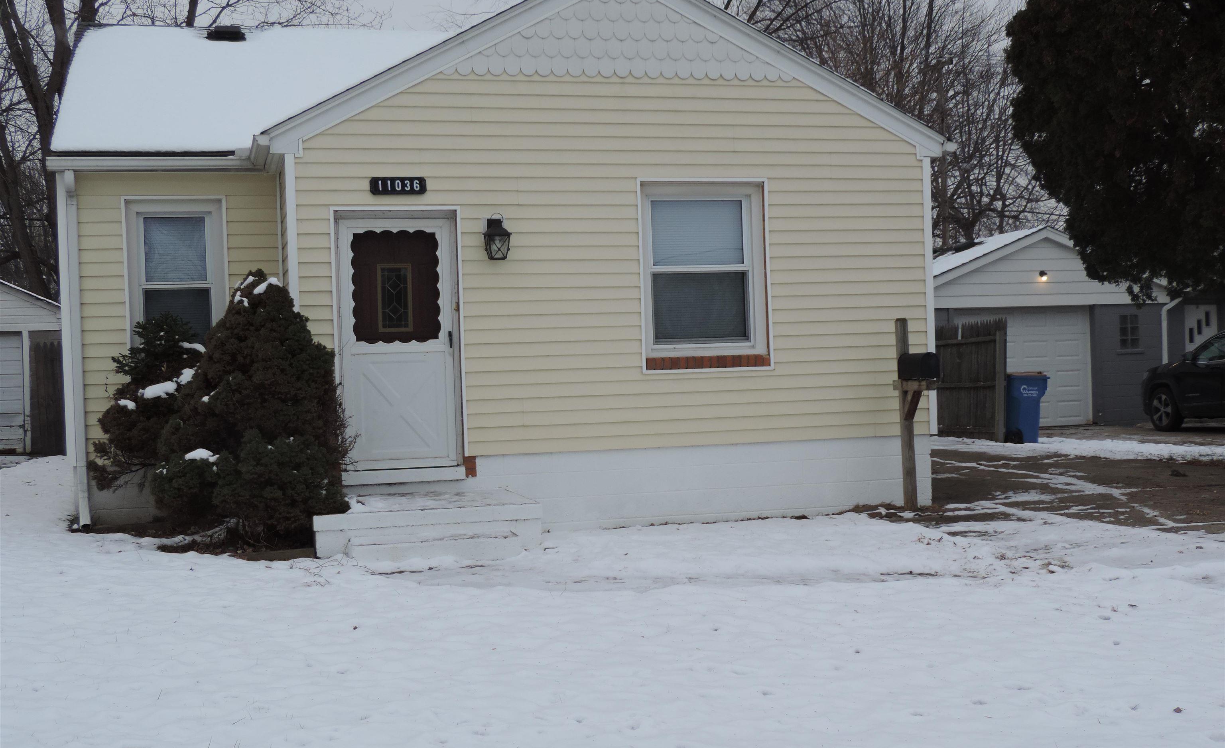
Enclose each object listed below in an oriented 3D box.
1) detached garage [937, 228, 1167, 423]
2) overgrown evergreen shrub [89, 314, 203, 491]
[{"bbox_3d":[6.891,-0.826,30.037,4.950,3.580,6.400,-2,0,-16],"label":"detached garage"},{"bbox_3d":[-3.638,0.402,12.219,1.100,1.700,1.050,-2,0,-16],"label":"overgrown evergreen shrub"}]

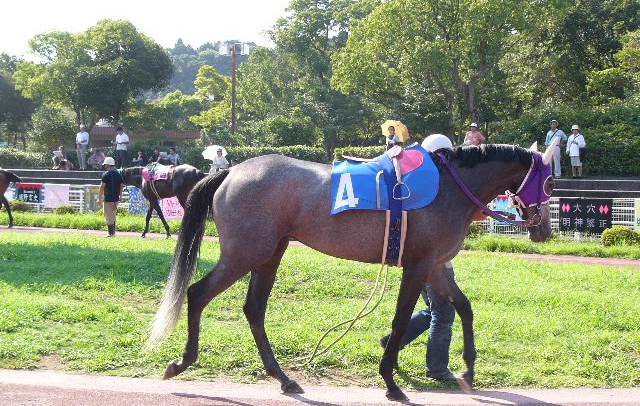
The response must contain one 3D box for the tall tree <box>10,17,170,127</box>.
[{"bbox_3d":[-11.308,-5.816,60.000,7.900,6.600,7.300,0,2,0],"label":"tall tree"}]

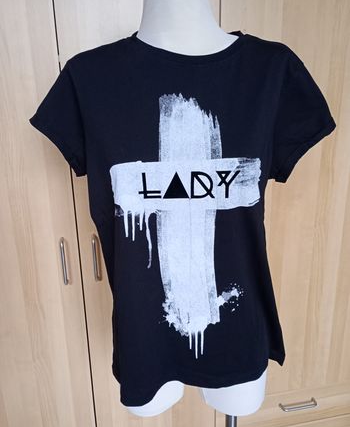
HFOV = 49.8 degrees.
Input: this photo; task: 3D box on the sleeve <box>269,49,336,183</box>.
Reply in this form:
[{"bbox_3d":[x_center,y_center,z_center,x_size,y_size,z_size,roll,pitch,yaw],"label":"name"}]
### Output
[{"bbox_3d":[0.239,-0.182,0.705,0.130,0.235,0.125,-1,17,0],"label":"sleeve"}]

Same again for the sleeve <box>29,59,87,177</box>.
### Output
[{"bbox_3d":[-0.217,-0.177,0.700,0.112,0.212,0.120,-1,17,0],"label":"sleeve"}]

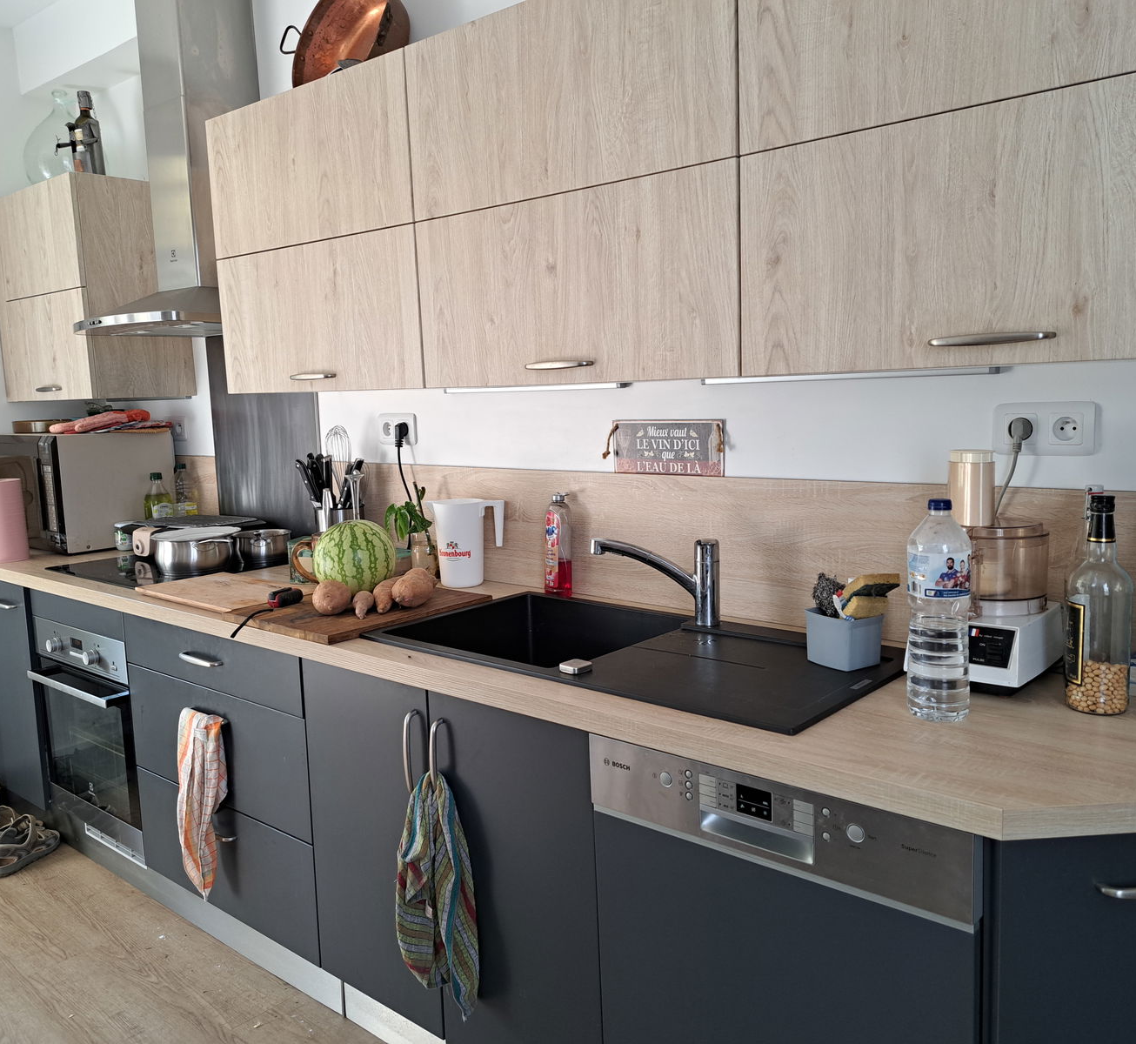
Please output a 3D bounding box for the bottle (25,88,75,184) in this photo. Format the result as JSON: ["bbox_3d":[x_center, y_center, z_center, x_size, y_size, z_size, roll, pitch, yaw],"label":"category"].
[{"bbox_3d":[-1.750,-1.306,3.355,0.266,0.360,0.266,5,10,39],"label":"bottle"}]

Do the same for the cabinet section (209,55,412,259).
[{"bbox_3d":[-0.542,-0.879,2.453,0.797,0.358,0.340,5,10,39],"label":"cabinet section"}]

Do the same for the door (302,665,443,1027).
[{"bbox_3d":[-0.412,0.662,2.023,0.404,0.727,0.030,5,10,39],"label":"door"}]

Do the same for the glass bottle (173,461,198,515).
[{"bbox_3d":[-1.324,-0.050,3.334,0.079,0.297,0.079,5,10,39],"label":"glass bottle"}]

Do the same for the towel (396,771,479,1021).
[{"bbox_3d":[-0.253,0.700,1.840,0.175,0.485,0.065,5,10,39],"label":"towel"}]

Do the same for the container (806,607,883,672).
[{"bbox_3d":[0.497,0.208,1.737,0.085,0.094,0.102,-6,9,-30],"label":"container"}]

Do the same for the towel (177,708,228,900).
[{"bbox_3d":[-0.893,0.703,2.378,0.140,0.506,0.060,5,10,39],"label":"towel"}]

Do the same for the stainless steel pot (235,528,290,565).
[{"bbox_3d":[-0.959,0.078,3.036,0.185,0.092,0.215,-4,8,-18],"label":"stainless steel pot"}]

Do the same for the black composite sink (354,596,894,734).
[{"bbox_3d":[0.113,0.339,1.946,0.996,0.198,0.517,5,10,39],"label":"black composite sink"}]

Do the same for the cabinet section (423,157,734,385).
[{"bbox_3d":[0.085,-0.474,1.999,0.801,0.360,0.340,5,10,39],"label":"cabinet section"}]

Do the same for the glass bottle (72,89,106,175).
[{"bbox_3d":[-1.576,-1.254,3.162,0.085,0.300,0.085,5,10,39],"label":"glass bottle"}]

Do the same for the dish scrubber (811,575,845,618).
[{"bbox_3d":[0.480,0.139,1.772,0.065,0.085,0.060,5,10,40],"label":"dish scrubber"}]

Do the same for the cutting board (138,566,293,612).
[{"bbox_3d":[-0.874,0.181,2.482,0.502,0.015,0.254,4,10,41],"label":"cutting board"}]

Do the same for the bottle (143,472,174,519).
[{"bbox_3d":[-1.468,-0.045,3.454,0.078,0.260,0.080,5,10,40],"label":"bottle"}]

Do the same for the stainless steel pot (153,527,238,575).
[{"bbox_3d":[-1.114,0.088,2.911,0.240,0.115,0.240,-2,8,0],"label":"stainless steel pot"}]

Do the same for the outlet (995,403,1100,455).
[{"bbox_3d":[0.813,-0.160,1.651,0.161,0.088,0.016,5,10,40],"label":"outlet"}]

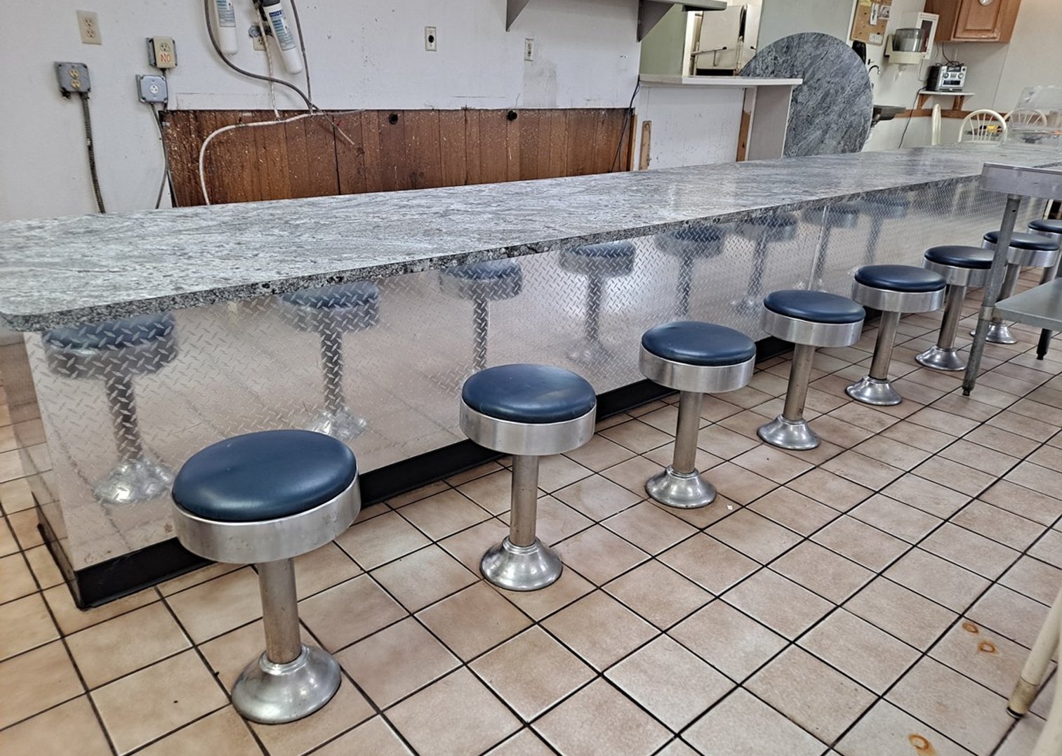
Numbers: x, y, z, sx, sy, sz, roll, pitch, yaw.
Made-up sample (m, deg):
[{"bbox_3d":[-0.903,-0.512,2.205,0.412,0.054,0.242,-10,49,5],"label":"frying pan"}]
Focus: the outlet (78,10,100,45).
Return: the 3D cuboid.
[{"bbox_3d":[-1.719,-1.363,2.986,0.070,0.114,0.010,-16,29,-39],"label":"outlet"}]

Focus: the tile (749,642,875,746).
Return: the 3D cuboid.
[{"bbox_3d":[0.580,0.654,1.595,0.199,0.009,0.199,-16,28,-38],"label":"tile"}]

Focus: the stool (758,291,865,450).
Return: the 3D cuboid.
[{"bbox_3d":[0.951,-0.026,2.694,0.326,0.524,0.326,-16,29,-38],"label":"stool"}]

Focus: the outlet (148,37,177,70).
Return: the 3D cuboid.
[{"bbox_3d":[-1.506,-1.328,3.135,0.102,0.114,0.060,-16,29,-39],"label":"outlet"}]

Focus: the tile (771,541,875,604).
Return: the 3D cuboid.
[{"bbox_3d":[0.777,0.516,2.044,0.201,0.010,0.201,-16,29,-38],"label":"tile"}]

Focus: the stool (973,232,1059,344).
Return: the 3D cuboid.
[{"bbox_3d":[2.384,-0.452,3.830,0.319,0.512,0.319,-16,28,-38],"label":"stool"}]

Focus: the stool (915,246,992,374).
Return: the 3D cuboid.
[{"bbox_3d":[1.934,-0.317,3.502,0.326,0.524,0.326,-16,29,-38],"label":"stool"}]

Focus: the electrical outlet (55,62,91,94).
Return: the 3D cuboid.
[{"bbox_3d":[-1.788,-1.173,2.995,0.102,0.102,0.050,-16,29,-38],"label":"electrical outlet"}]

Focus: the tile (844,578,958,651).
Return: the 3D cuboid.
[{"bbox_3d":[0.892,0.568,1.851,0.197,0.010,0.197,-16,28,-38],"label":"tile"}]

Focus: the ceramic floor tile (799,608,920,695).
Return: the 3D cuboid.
[{"bbox_3d":[0.735,0.610,1.720,0.199,0.009,0.199,-16,28,-38],"label":"ceramic floor tile"}]

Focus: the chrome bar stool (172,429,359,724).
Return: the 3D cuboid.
[{"bbox_3d":[-0.498,0.392,1.511,0.331,0.535,0.331,-16,29,-38],"label":"chrome bar stool"}]

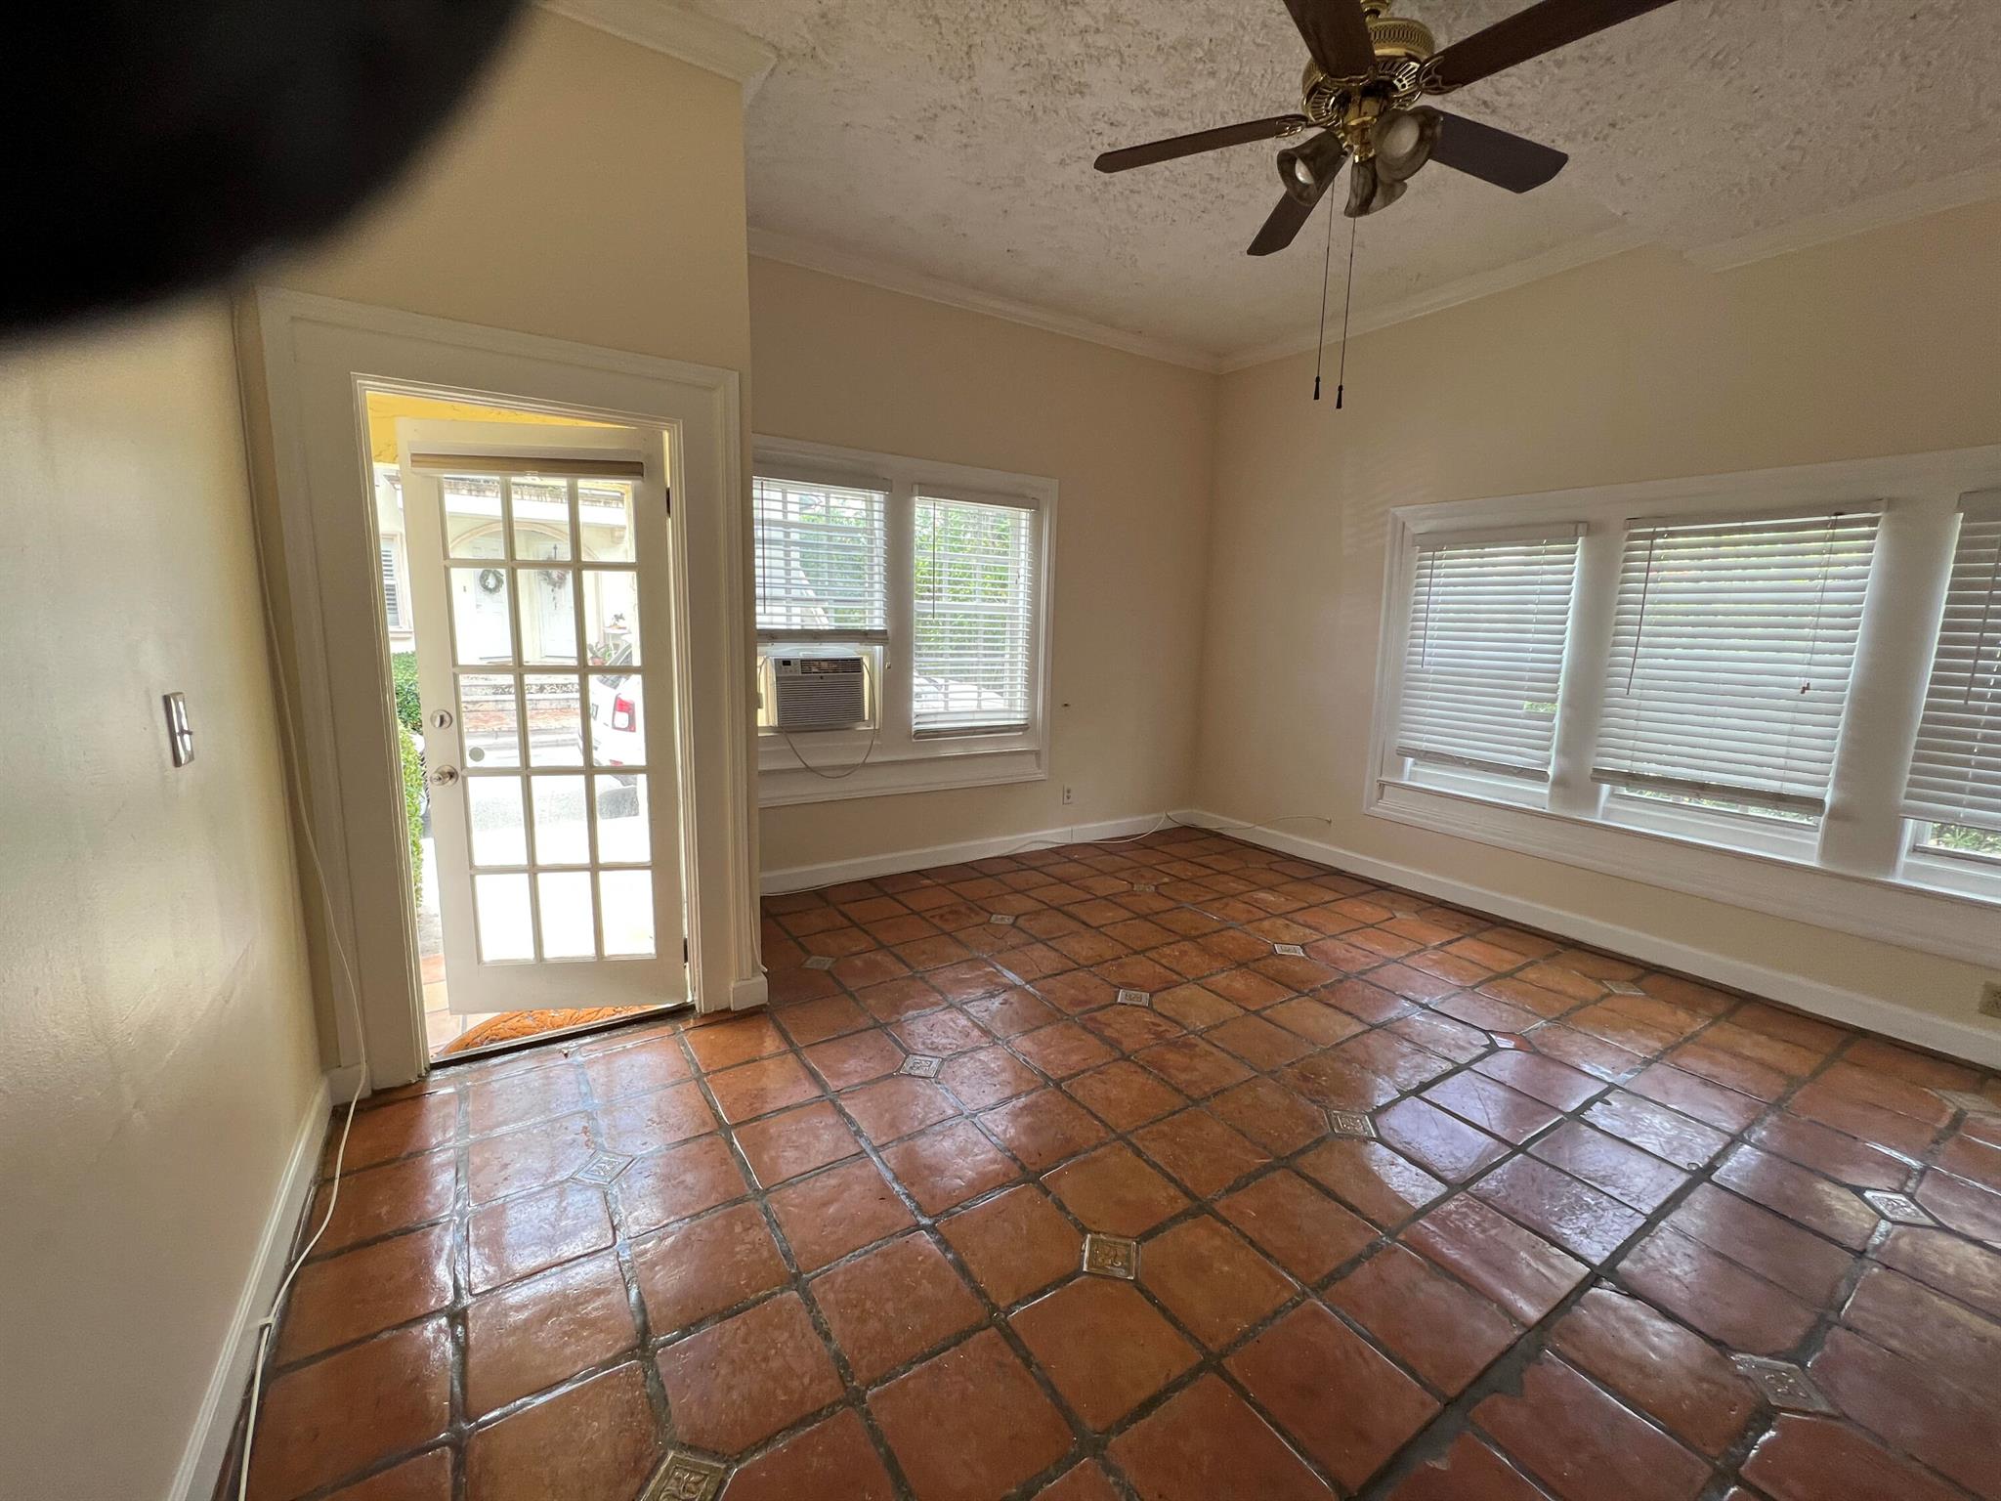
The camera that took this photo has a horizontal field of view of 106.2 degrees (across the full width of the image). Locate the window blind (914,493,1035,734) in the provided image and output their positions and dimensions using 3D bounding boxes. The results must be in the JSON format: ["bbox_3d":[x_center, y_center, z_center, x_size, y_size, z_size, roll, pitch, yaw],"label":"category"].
[{"bbox_3d":[-0.144,-0.789,4.415,0.816,1.372,0.070,-4,10,-32],"label":"window blind"}]

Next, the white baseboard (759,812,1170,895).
[{"bbox_3d":[-0.043,0.615,4.697,3.306,0.123,0.020,-4,10,-32],"label":"white baseboard"}]

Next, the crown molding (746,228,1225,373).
[{"bbox_3d":[0.077,-2.458,4.208,3.308,0.080,0.085,-4,10,-32],"label":"crown molding"}]

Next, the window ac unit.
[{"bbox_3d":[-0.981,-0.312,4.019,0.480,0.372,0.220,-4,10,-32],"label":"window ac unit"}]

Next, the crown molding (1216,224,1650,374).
[{"bbox_3d":[2.050,-2.355,4.118,0.085,0.080,2.377,-4,10,-32],"label":"crown molding"}]

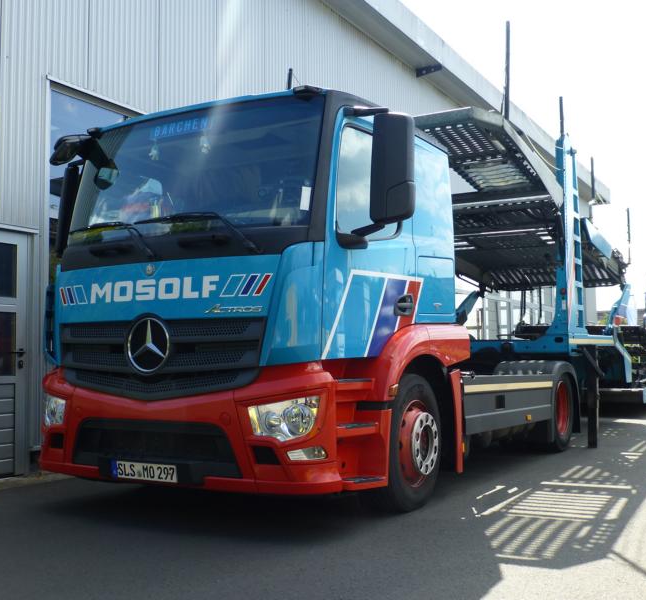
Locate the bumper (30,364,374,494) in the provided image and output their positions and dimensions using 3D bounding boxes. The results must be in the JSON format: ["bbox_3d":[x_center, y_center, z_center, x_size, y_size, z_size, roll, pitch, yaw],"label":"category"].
[{"bbox_3d":[-0.940,0.787,5.193,2.500,0.770,0.720,-3,-5,31],"label":"bumper"}]

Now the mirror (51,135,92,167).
[{"bbox_3d":[-1.970,-1.160,6.118,0.290,0.200,0.170,-3,-5,31],"label":"mirror"}]

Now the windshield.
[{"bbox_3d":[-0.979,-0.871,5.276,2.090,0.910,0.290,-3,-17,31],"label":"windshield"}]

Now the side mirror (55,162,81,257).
[{"bbox_3d":[-2.042,-0.705,6.278,0.140,0.660,0.280,9,-9,-33],"label":"side mirror"}]

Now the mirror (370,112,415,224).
[{"bbox_3d":[0.421,-0.798,4.777,0.280,0.660,0.150,-1,-10,6],"label":"mirror"}]

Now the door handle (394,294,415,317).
[{"bbox_3d":[0.576,0.035,5.527,0.070,0.150,0.230,-3,-5,31],"label":"door handle"}]

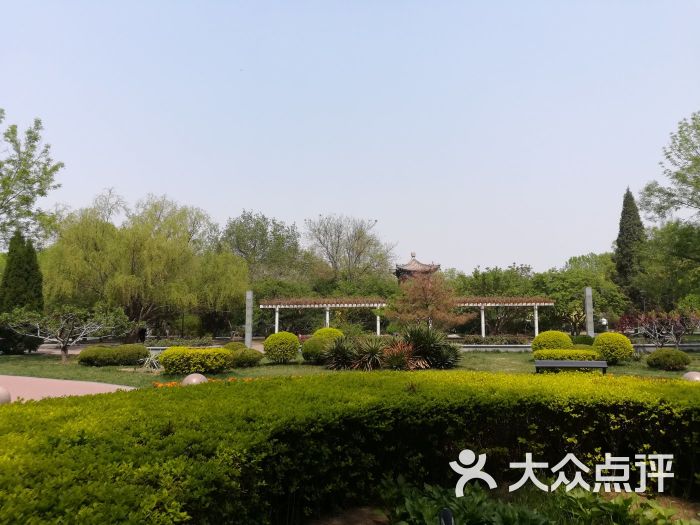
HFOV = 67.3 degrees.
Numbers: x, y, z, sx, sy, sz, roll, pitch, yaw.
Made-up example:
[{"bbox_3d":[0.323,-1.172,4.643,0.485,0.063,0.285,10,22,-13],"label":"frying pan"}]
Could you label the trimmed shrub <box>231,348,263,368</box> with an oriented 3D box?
[{"bbox_3d":[-3.392,3.071,17.070,1.220,0.640,1.100,0,-6,0],"label":"trimmed shrub"}]

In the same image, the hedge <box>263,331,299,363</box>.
[{"bbox_3d":[-2.417,2.961,18.288,1.250,1.120,1.220,0,-6,0],"label":"hedge"}]

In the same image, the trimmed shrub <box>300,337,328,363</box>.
[{"bbox_3d":[-1.180,3.257,19.700,1.220,0.960,1.200,-1,-6,7],"label":"trimmed shrub"}]

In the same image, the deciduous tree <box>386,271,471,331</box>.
[{"bbox_3d":[4.517,2.677,29.887,5.000,4.233,4.800,0,-6,0],"label":"deciduous tree"}]

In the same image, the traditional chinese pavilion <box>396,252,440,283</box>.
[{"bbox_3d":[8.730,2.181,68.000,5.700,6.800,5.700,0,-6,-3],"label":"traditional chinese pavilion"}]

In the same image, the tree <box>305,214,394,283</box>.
[{"bbox_3d":[-0.055,1.524,58.000,9.400,12.800,9.000,-1,-6,7],"label":"tree"}]

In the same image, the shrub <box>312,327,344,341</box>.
[{"bbox_3d":[-0.799,3.092,19.981,1.280,1.235,1.280,0,-6,0],"label":"shrub"}]

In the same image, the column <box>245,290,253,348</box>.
[{"bbox_3d":[-5.004,2.956,26.000,0.290,2.980,0.290,-1,-6,7],"label":"column"}]

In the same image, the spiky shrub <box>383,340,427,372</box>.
[{"bbox_3d":[1.709,2.836,16.190,1.400,0.920,1.200,0,-6,0],"label":"spiky shrub"}]

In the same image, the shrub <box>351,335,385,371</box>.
[{"bbox_3d":[0.521,2.736,16.100,1.080,1.100,1.050,0,-6,0],"label":"shrub"}]

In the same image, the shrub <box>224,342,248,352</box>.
[{"bbox_3d":[-4.302,3.350,19.755,1.100,0.660,1.000,0,-6,0],"label":"shrub"}]

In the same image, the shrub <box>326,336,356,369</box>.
[{"bbox_3d":[-0.289,2.924,16.900,1.000,1.000,1.000,-1,-6,7],"label":"shrub"}]

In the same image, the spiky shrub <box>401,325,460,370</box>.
[{"bbox_3d":[2.625,2.684,16.908,1.800,1.372,1.650,0,-6,0],"label":"spiky shrub"}]

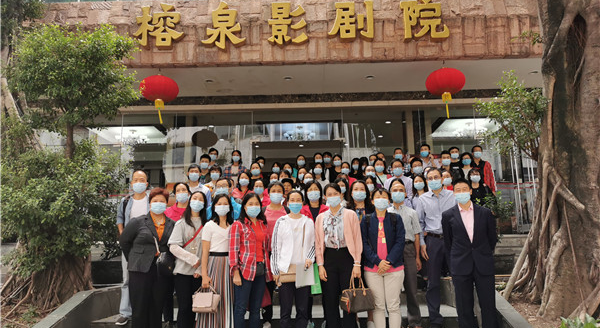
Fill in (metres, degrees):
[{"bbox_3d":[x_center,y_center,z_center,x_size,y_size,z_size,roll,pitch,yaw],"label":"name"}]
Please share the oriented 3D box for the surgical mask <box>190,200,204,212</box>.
[{"bbox_3d":[-1.012,0.420,4.620,0.147,0.115,0.085,1,-10,-10],"label":"surgical mask"}]

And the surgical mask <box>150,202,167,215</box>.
[{"bbox_3d":[-1.404,0.444,4.650,0.160,0.115,0.085,2,-10,-15],"label":"surgical mask"}]

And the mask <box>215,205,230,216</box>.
[{"bbox_3d":[-0.790,0.479,4.790,0.140,0.110,0.085,1,-9,-8],"label":"mask"}]

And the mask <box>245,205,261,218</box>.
[{"bbox_3d":[-0.462,0.483,4.680,0.148,0.115,0.085,0,-10,-6],"label":"mask"}]

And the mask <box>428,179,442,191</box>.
[{"bbox_3d":[1.451,0.229,5.020,0.150,0.113,0.085,-4,-10,16],"label":"mask"}]

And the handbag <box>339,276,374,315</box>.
[{"bbox_3d":[0.544,1.246,4.460,0.300,0.320,0.180,3,-10,-20],"label":"handbag"}]

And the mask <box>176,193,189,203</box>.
[{"bbox_3d":[-1.300,0.376,5.180,0.135,0.110,0.085,1,-10,-12],"label":"mask"}]

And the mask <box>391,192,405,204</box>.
[{"bbox_3d":[1.084,0.375,5.160,0.140,0.120,0.085,-2,-10,10],"label":"mask"}]

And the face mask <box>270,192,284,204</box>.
[{"bbox_3d":[-0.247,0.374,5.040,0.145,0.113,0.085,-1,-10,-2],"label":"face mask"}]

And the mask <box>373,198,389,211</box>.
[{"bbox_3d":[0.808,0.407,4.650,0.150,0.118,0.085,-2,-10,9],"label":"mask"}]

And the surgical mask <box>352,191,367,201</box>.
[{"bbox_3d":[0.657,0.357,5.140,0.140,0.110,0.085,-2,-9,6],"label":"surgical mask"}]

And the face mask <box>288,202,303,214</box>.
[{"bbox_3d":[-0.044,0.453,4.790,0.135,0.110,0.085,-1,-9,0],"label":"face mask"}]

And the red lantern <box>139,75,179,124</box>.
[{"bbox_3d":[-2.740,-1.260,9.101,0.775,0.964,0.775,-1,-9,0],"label":"red lantern"}]

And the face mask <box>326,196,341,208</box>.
[{"bbox_3d":[0.337,0.380,4.650,0.148,0.110,0.085,-7,-10,3],"label":"face mask"}]

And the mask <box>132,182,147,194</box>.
[{"bbox_3d":[-1.761,0.267,5.150,0.145,0.115,0.085,2,-10,-16],"label":"mask"}]

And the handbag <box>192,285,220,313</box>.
[{"bbox_3d":[-0.884,1.290,4.440,0.240,0.250,0.130,-4,-10,17],"label":"handbag"}]

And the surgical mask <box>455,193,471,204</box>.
[{"bbox_3d":[1.643,0.350,4.710,0.145,0.115,0.085,-3,-10,16],"label":"surgical mask"}]

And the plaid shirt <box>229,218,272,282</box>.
[{"bbox_3d":[-0.487,0.846,4.630,0.420,0.610,0.260,3,-10,-22],"label":"plaid shirt"}]

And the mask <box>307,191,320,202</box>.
[{"bbox_3d":[0.154,0.360,5.140,0.140,0.110,0.085,-1,-9,1],"label":"mask"}]

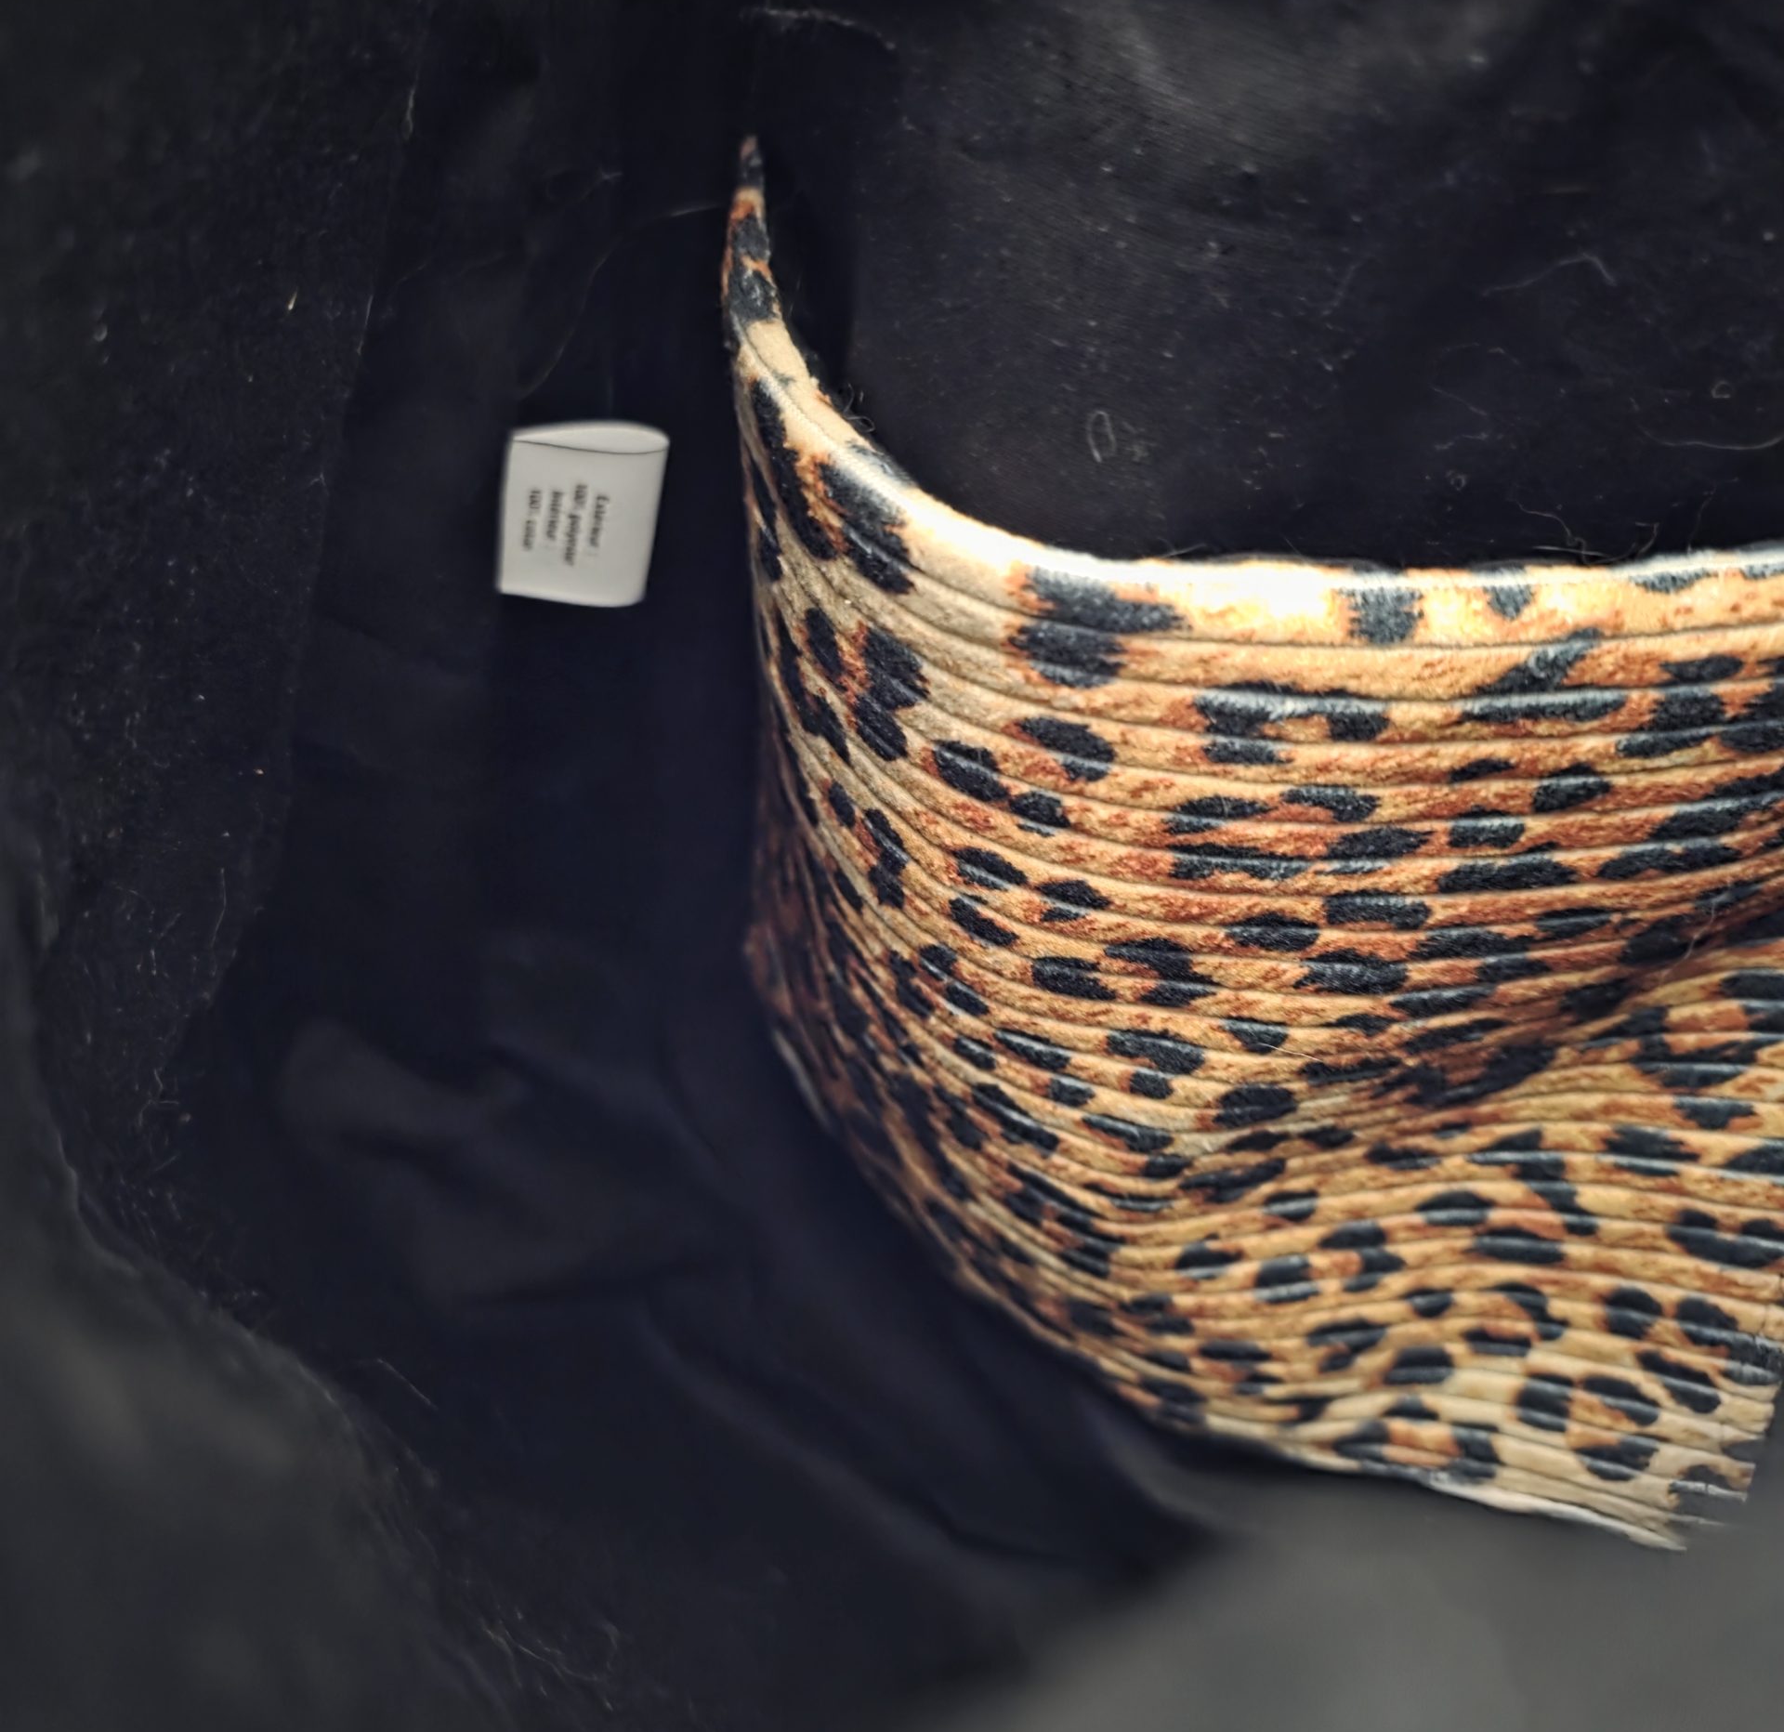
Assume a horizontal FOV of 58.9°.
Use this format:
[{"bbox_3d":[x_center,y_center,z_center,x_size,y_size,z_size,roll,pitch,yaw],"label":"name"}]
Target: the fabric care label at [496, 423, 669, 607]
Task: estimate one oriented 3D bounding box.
[{"bbox_3d":[-0.048,-0.055,0.245,0.022,0.029,0.007,3,48,-16],"label":"fabric care label"}]

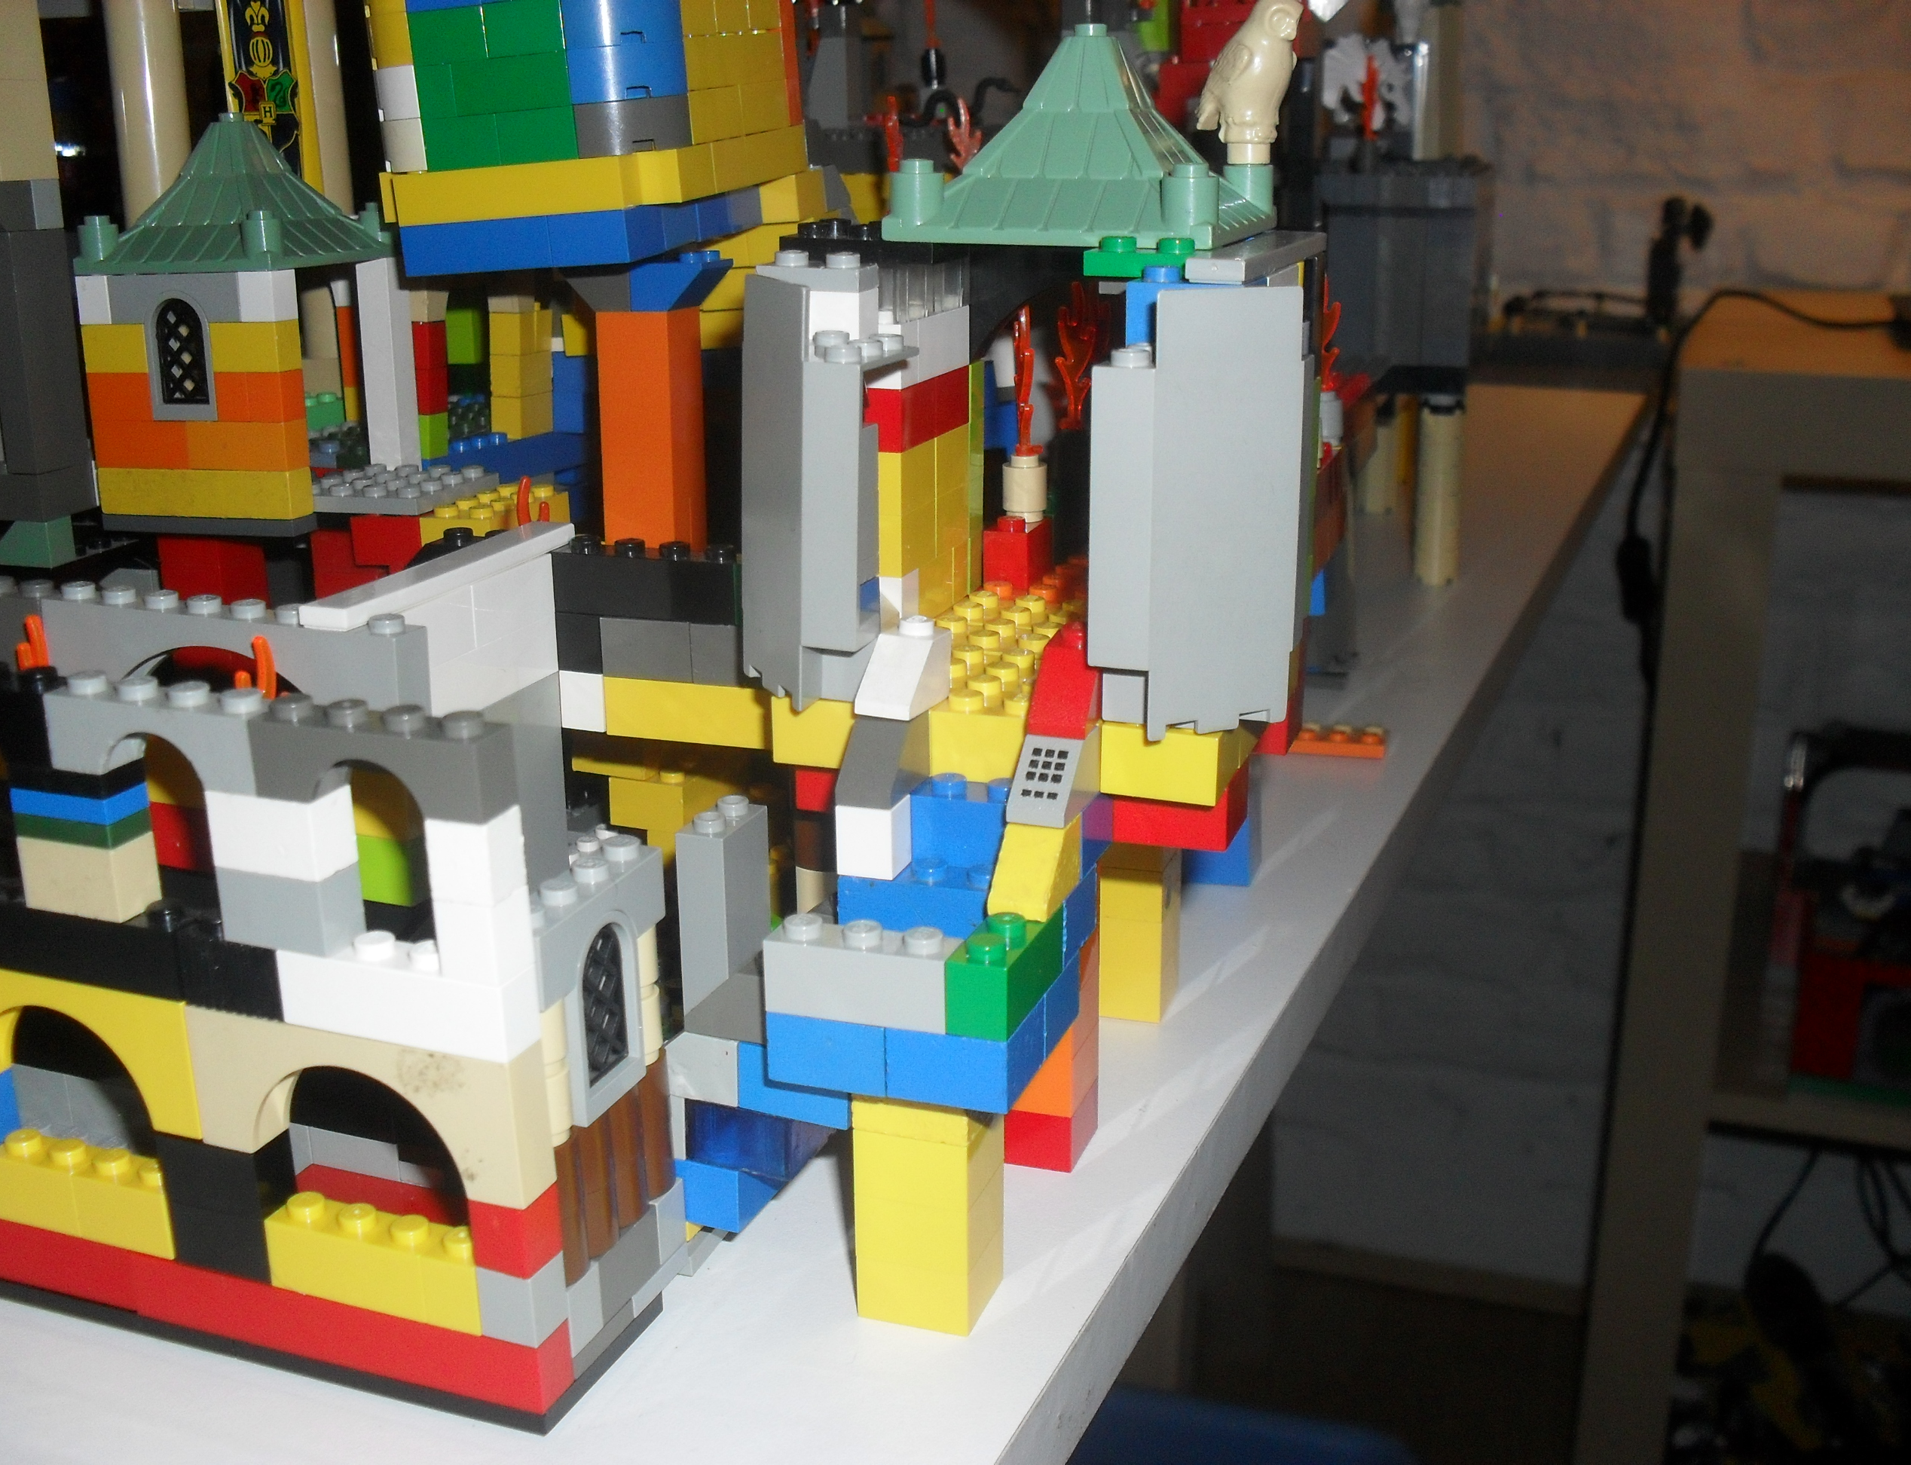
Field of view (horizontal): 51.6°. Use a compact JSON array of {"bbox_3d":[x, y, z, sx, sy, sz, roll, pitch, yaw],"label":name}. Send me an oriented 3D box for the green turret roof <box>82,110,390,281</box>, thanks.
[{"bbox_3d":[-0.146,-0.111,0.404,0.048,0.032,0.048,5,17,18],"label":"green turret roof"}]

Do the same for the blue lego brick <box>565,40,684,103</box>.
[{"bbox_3d":[-0.061,-0.123,0.365,0.016,0.011,0.016,1,21,18],"label":"blue lego brick"}]

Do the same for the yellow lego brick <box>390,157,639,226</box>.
[{"bbox_3d":[-0.084,-0.103,0.376,0.048,0.010,0.008,1,18,16],"label":"yellow lego brick"}]

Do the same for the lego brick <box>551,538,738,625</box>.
[{"bbox_3d":[-0.048,-0.024,0.317,0.032,0.011,0.008,4,17,18],"label":"lego brick"}]

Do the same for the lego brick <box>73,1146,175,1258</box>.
[{"bbox_3d":[-0.109,0.062,0.264,0.016,0.011,0.008,5,17,20],"label":"lego brick"}]

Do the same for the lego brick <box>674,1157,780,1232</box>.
[{"bbox_3d":[-0.035,0.064,0.293,0.016,0.010,0.018,5,17,19],"label":"lego brick"}]

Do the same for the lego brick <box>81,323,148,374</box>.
[{"bbox_3d":[-0.167,-0.078,0.398,0.016,0.010,0.008,5,17,18],"label":"lego brick"}]

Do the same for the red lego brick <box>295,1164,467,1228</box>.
[{"bbox_3d":[-0.077,0.067,0.286,0.032,0.011,0.008,6,18,21],"label":"red lego brick"}]

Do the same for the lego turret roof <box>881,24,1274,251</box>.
[{"bbox_3d":[0.020,-0.089,0.293,0.048,0.030,0.048,6,19,18],"label":"lego turret roof"}]

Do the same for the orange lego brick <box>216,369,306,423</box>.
[{"bbox_3d":[-0.140,-0.068,0.398,0.016,0.011,0.008,4,14,20],"label":"orange lego brick"}]

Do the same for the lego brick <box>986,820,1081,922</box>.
[{"bbox_3d":[0.010,0.017,0.260,0.008,0.011,0.016,5,17,19],"label":"lego brick"}]

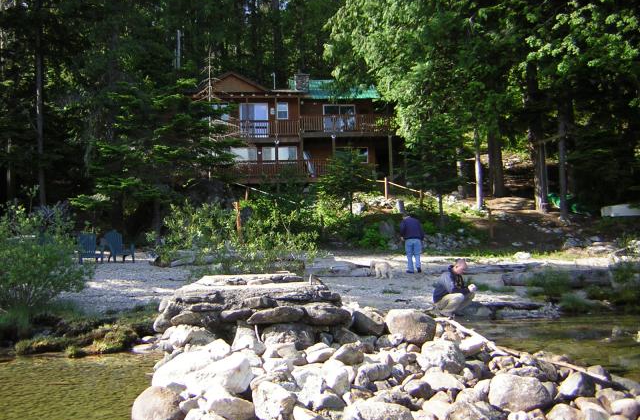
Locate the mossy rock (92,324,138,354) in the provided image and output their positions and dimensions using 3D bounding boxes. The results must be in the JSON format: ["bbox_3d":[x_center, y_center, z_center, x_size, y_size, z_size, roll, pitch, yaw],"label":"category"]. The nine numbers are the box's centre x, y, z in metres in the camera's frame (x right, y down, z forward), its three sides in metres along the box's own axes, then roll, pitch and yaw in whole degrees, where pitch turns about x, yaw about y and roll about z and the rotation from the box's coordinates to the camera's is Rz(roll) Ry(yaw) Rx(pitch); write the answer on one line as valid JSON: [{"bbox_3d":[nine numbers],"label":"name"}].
[{"bbox_3d":[-2.871,1.809,9.300,0.600,0.360,0.460,-1,0,-6],"label":"mossy rock"}]

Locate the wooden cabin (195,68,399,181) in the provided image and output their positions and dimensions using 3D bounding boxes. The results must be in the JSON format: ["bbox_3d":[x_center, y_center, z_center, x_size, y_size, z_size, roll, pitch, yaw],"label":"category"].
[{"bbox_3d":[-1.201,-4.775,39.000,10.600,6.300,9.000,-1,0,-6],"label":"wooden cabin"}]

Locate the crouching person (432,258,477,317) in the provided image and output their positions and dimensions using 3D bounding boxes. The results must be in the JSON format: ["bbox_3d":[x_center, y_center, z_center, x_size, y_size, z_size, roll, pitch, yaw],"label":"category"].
[{"bbox_3d":[2.283,1.324,11.300,0.700,0.980,0.540,-1,0,22],"label":"crouching person"}]

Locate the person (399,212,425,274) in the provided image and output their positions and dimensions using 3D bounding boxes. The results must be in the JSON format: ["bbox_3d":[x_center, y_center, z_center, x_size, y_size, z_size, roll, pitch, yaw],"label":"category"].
[{"bbox_3d":[2.571,0.941,18.700,0.620,1.690,0.380,-1,0,-7],"label":"person"}]

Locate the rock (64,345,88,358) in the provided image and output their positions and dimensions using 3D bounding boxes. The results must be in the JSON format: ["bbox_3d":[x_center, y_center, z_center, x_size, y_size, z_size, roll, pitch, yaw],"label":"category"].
[{"bbox_3d":[-3.329,1.935,9.100,0.290,0.170,0.250,-1,0,-6],"label":"rock"}]

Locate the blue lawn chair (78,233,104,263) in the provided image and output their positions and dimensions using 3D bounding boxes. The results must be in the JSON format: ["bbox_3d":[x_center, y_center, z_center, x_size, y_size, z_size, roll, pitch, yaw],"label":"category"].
[{"bbox_3d":[-6.969,1.159,20.300,0.740,0.960,0.850,-1,0,-31],"label":"blue lawn chair"}]

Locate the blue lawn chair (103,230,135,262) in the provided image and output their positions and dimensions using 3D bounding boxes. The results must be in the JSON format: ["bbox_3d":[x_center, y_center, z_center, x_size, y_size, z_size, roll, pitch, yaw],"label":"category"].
[{"bbox_3d":[-6.176,1.119,20.400,0.740,0.980,0.850,-1,0,-41],"label":"blue lawn chair"}]

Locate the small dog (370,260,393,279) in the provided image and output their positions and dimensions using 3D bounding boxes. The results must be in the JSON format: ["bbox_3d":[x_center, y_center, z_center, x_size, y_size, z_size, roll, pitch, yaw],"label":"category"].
[{"bbox_3d":[1.635,1.588,17.700,0.630,0.480,0.260,-1,0,-5],"label":"small dog"}]

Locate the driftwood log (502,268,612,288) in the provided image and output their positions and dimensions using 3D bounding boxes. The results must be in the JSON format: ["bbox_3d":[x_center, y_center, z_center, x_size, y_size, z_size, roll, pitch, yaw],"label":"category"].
[{"bbox_3d":[5.330,1.555,15.000,2.450,0.340,0.360,-1,0,7],"label":"driftwood log"}]

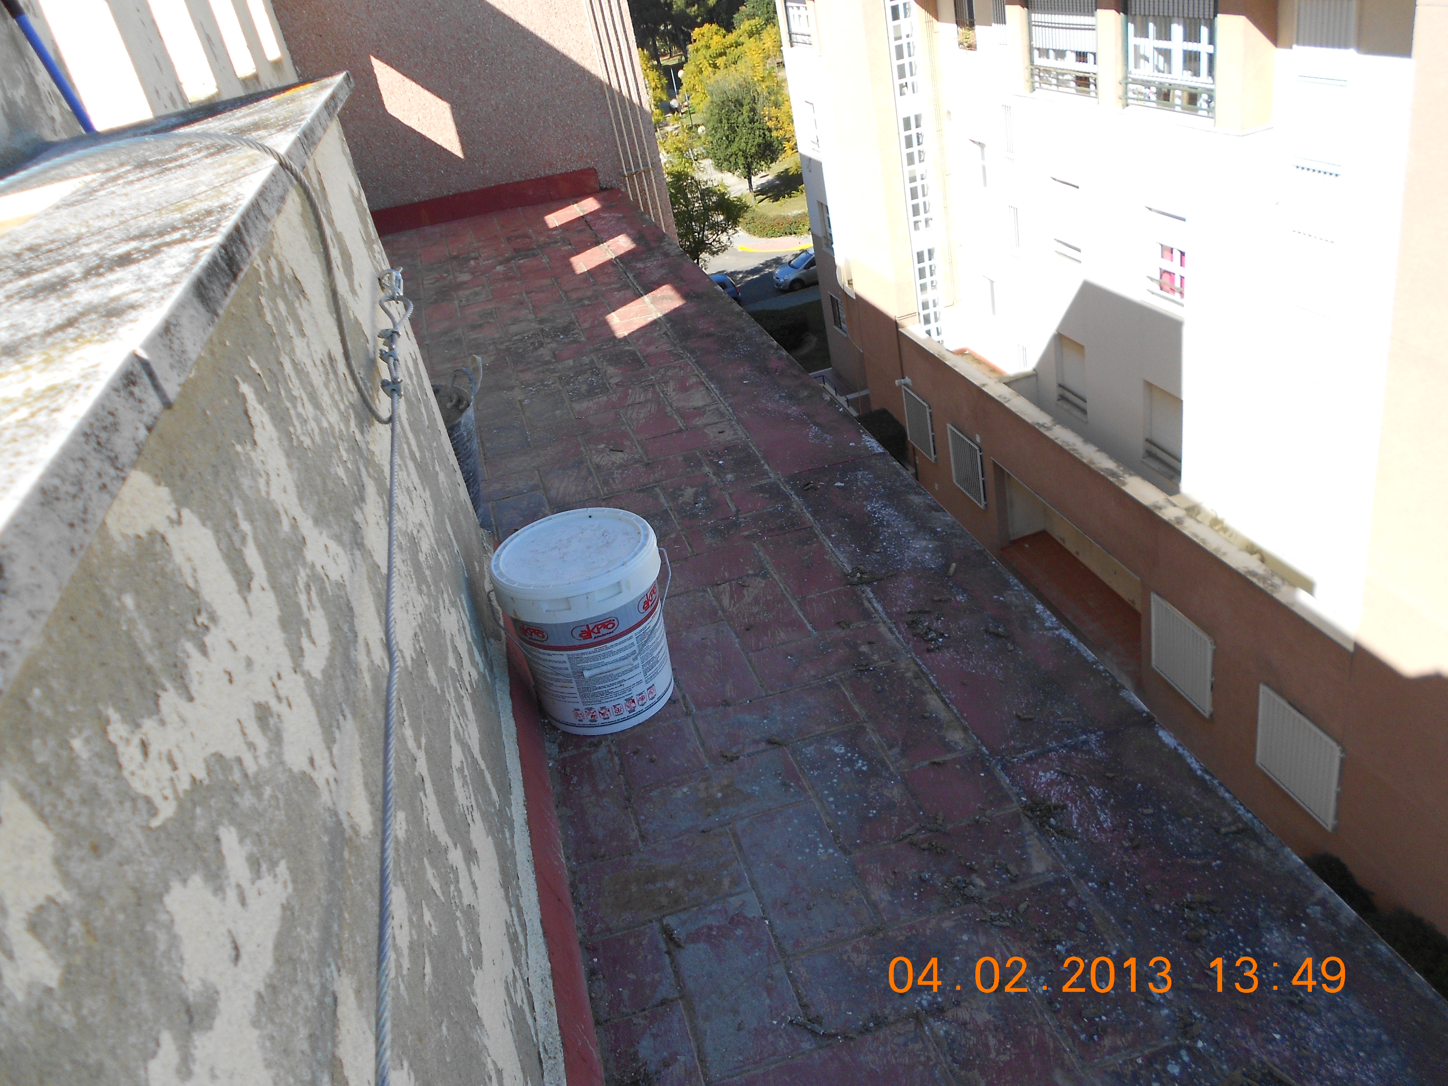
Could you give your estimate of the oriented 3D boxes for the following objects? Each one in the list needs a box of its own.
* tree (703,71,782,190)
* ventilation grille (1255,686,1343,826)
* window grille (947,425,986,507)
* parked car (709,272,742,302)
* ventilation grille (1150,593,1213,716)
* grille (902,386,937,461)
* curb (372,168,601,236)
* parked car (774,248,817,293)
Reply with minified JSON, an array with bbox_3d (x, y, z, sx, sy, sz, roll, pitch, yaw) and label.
[{"bbox_3d":[1.107,-24.757,65.864,4.700,7.000,4.700,-16,28,-6],"label":"tree"},{"bbox_3d":[7.391,2.752,14.031,0.070,1.388,1.492,-16,28,-6],"label":"ventilation grille"},{"bbox_3d":[5.150,-1.604,23.050,0.070,1.409,1.531,-16,28,-6],"label":"window grille"},{"bbox_3d":[-1.368,-10.582,46.941,4.100,1.460,1.720,-16,28,-6],"label":"parked car"},{"bbox_3d":[6.838,1.684,16.273,0.070,1.415,1.497,-16,28,-6],"label":"ventilation grille"},{"bbox_3d":[4.564,-2.758,25.363,0.070,1.411,1.575,-16,28,-6],"label":"grille"},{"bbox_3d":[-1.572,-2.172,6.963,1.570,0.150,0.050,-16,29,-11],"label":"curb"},{"bbox_3d":[4.100,-12.145,47.567,4.200,1.500,1.760,-16,28,-6],"label":"parked car"}]

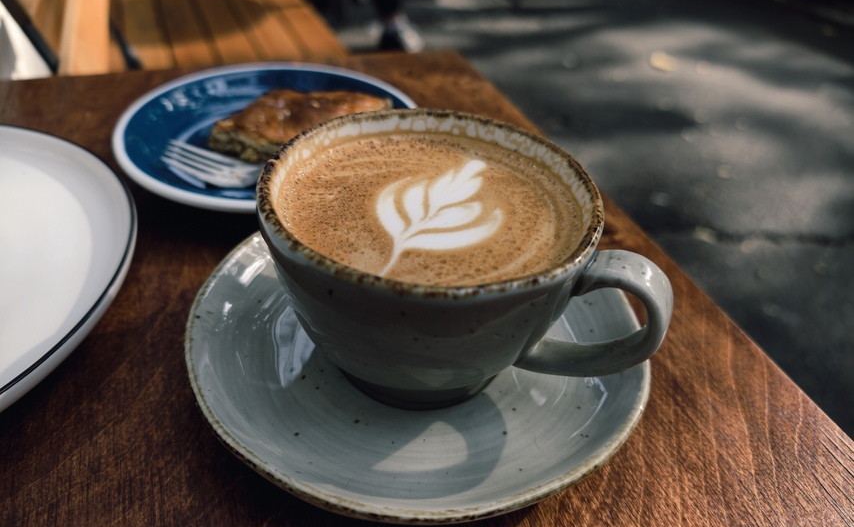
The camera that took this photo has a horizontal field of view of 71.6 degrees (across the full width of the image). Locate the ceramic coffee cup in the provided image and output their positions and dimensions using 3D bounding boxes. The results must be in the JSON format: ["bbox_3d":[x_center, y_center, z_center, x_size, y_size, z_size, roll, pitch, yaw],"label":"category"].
[{"bbox_3d":[0.011,0.006,0.195,0.128,0.067,0.101,19,40,15],"label":"ceramic coffee cup"}]

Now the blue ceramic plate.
[{"bbox_3d":[-0.077,-0.065,0.314,0.161,0.022,0.161,4,39,-3],"label":"blue ceramic plate"}]

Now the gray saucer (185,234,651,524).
[{"bbox_3d":[-0.003,0.024,0.216,0.156,0.021,0.156,4,39,-3],"label":"gray saucer"}]

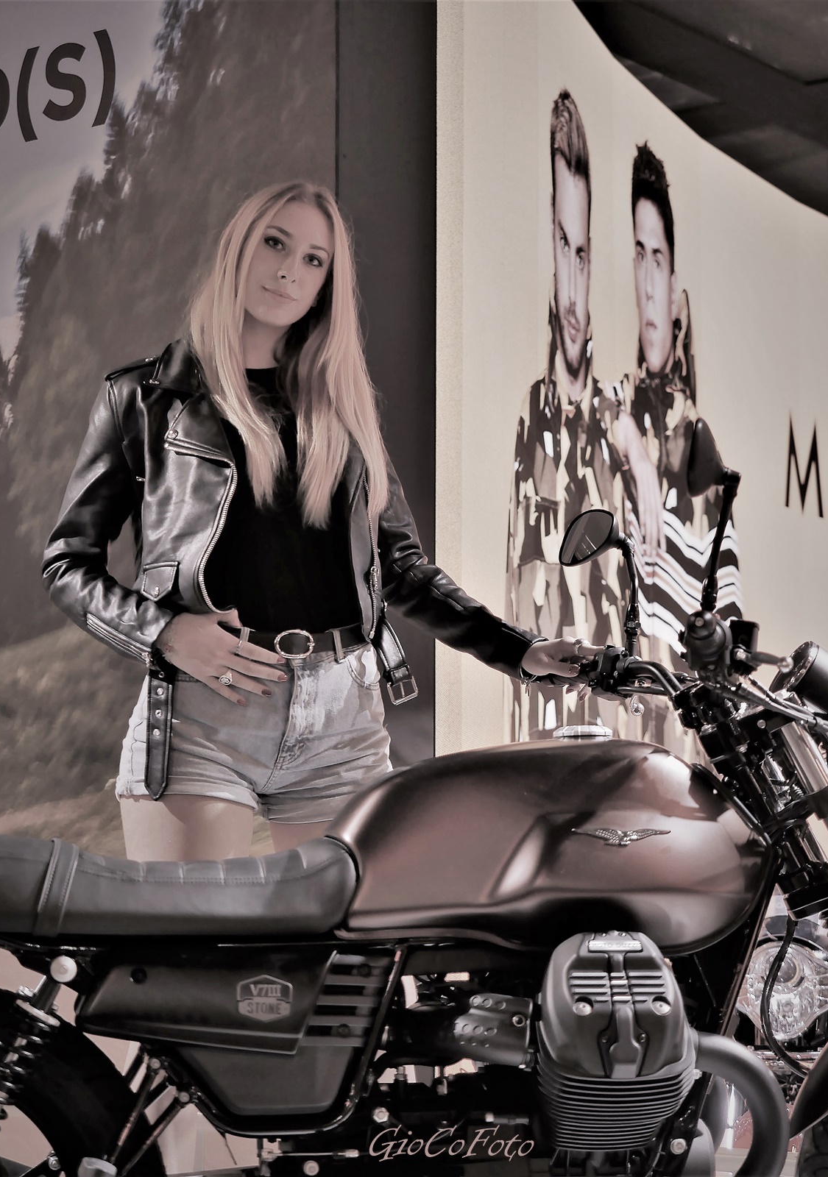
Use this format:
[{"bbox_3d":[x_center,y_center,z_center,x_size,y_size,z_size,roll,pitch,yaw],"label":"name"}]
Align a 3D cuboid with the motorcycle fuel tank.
[{"bbox_3d":[0.180,0.347,3.640,0.590,0.275,0.315,0,-4,4],"label":"motorcycle fuel tank"}]

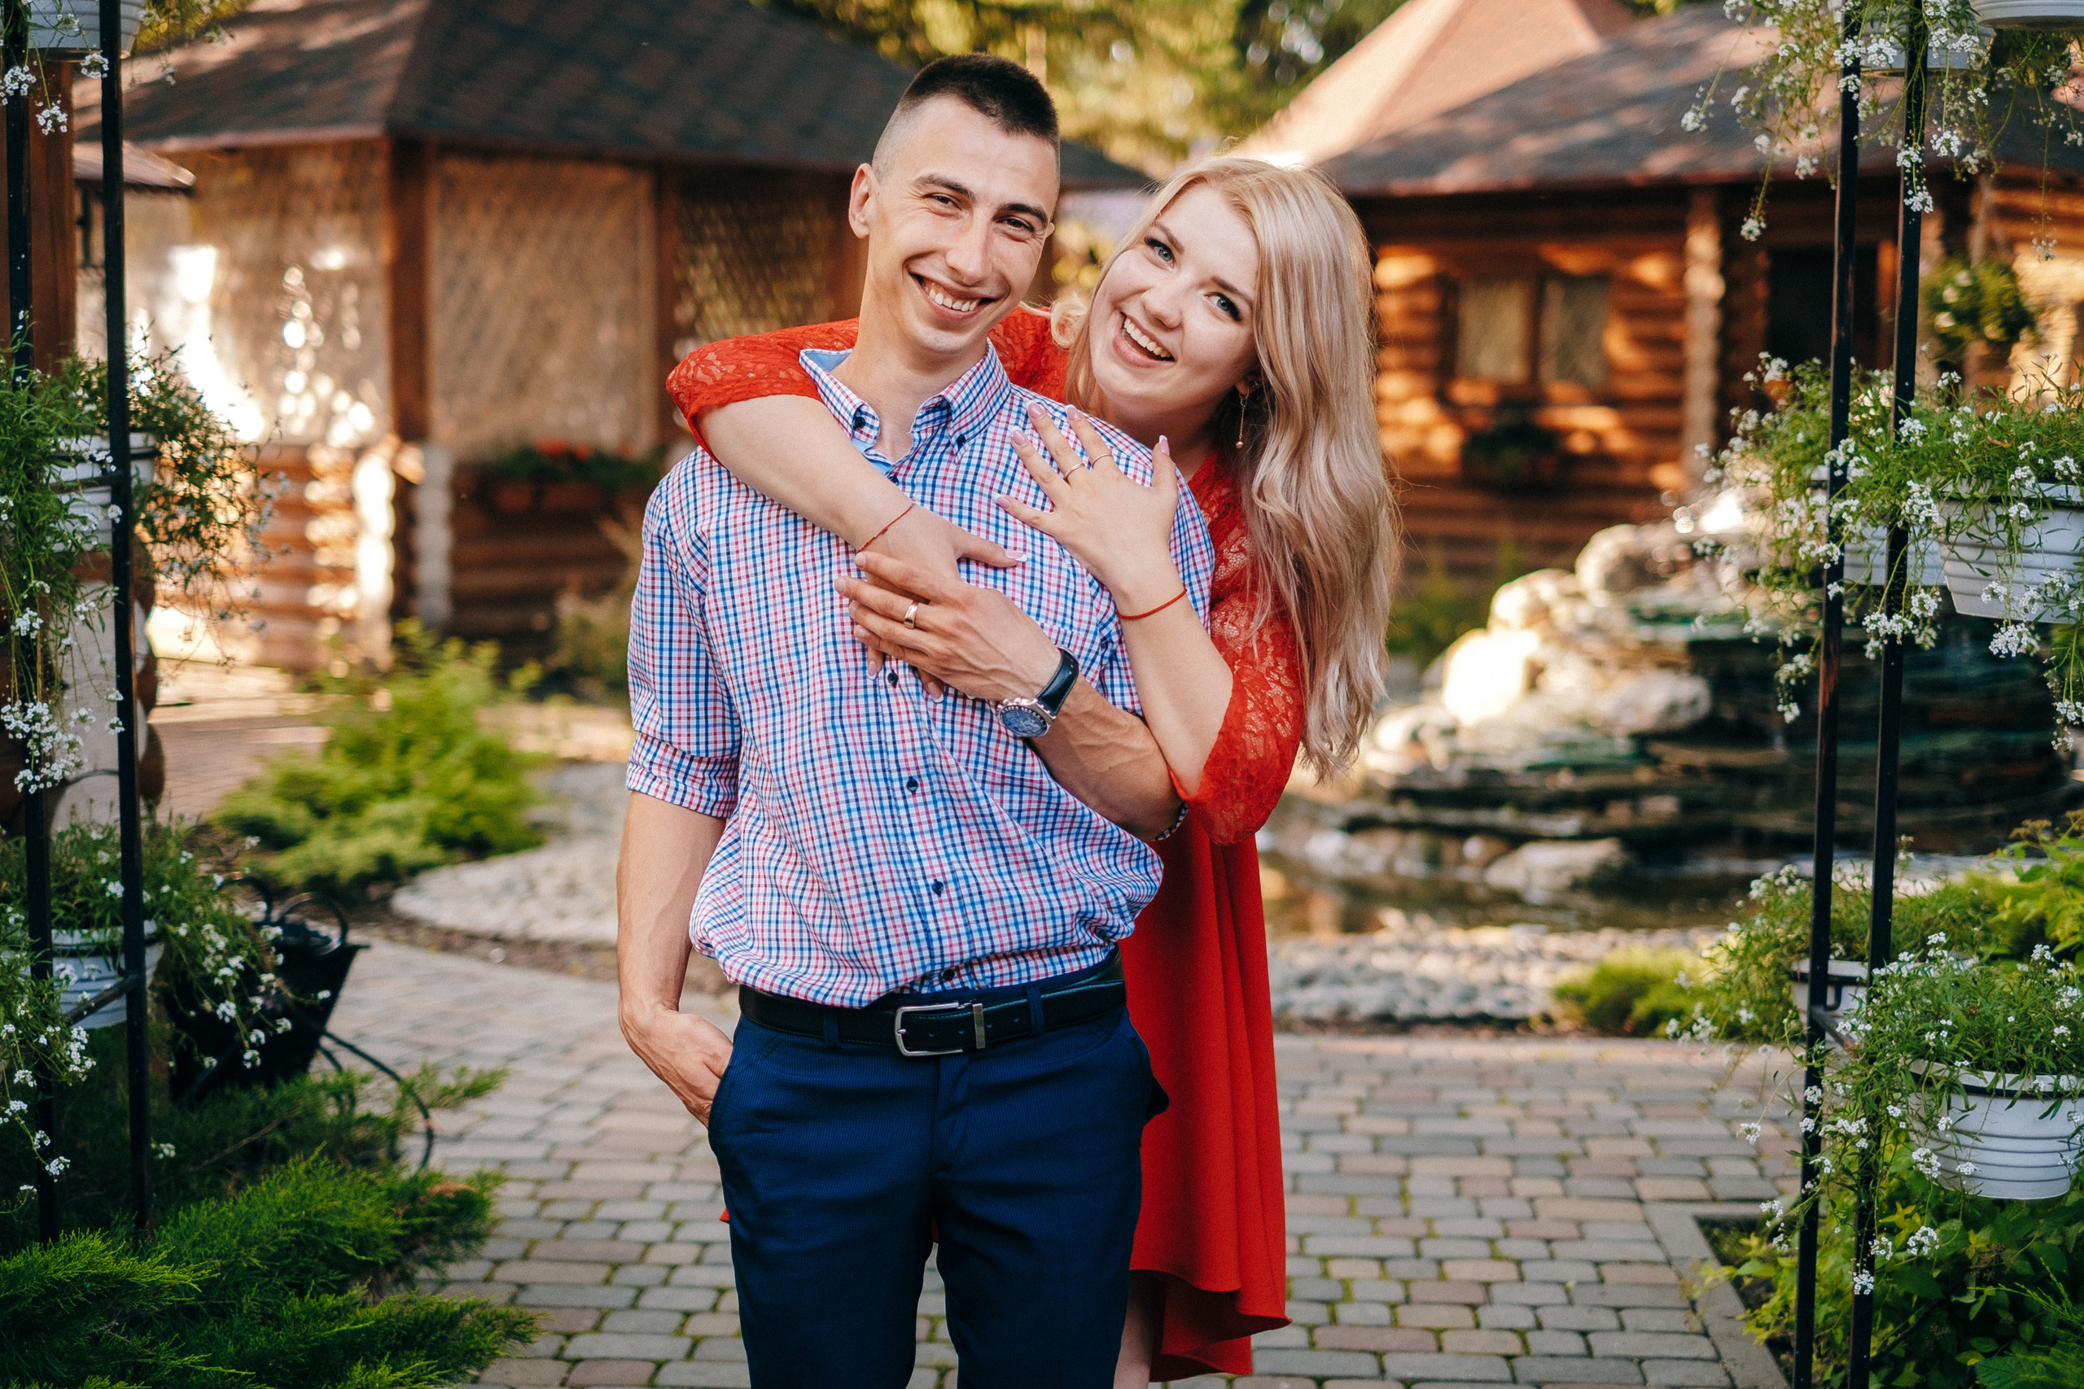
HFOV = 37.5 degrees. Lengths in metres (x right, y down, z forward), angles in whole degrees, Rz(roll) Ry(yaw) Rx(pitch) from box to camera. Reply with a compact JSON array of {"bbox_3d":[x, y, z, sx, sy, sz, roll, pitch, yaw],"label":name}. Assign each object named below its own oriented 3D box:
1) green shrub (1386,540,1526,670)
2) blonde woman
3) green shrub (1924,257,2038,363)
[{"bbox_3d":[2.100,-0.450,15.800,0.850,0.720,0.750,1,6,0],"label":"green shrub"},{"bbox_3d":[-0.010,0.371,2.580,0.600,1.620,0.550,2,6,10],"label":"blonde woman"},{"bbox_3d":[4.440,-1.815,14.500,0.540,0.520,0.500,1,6,0],"label":"green shrub"}]

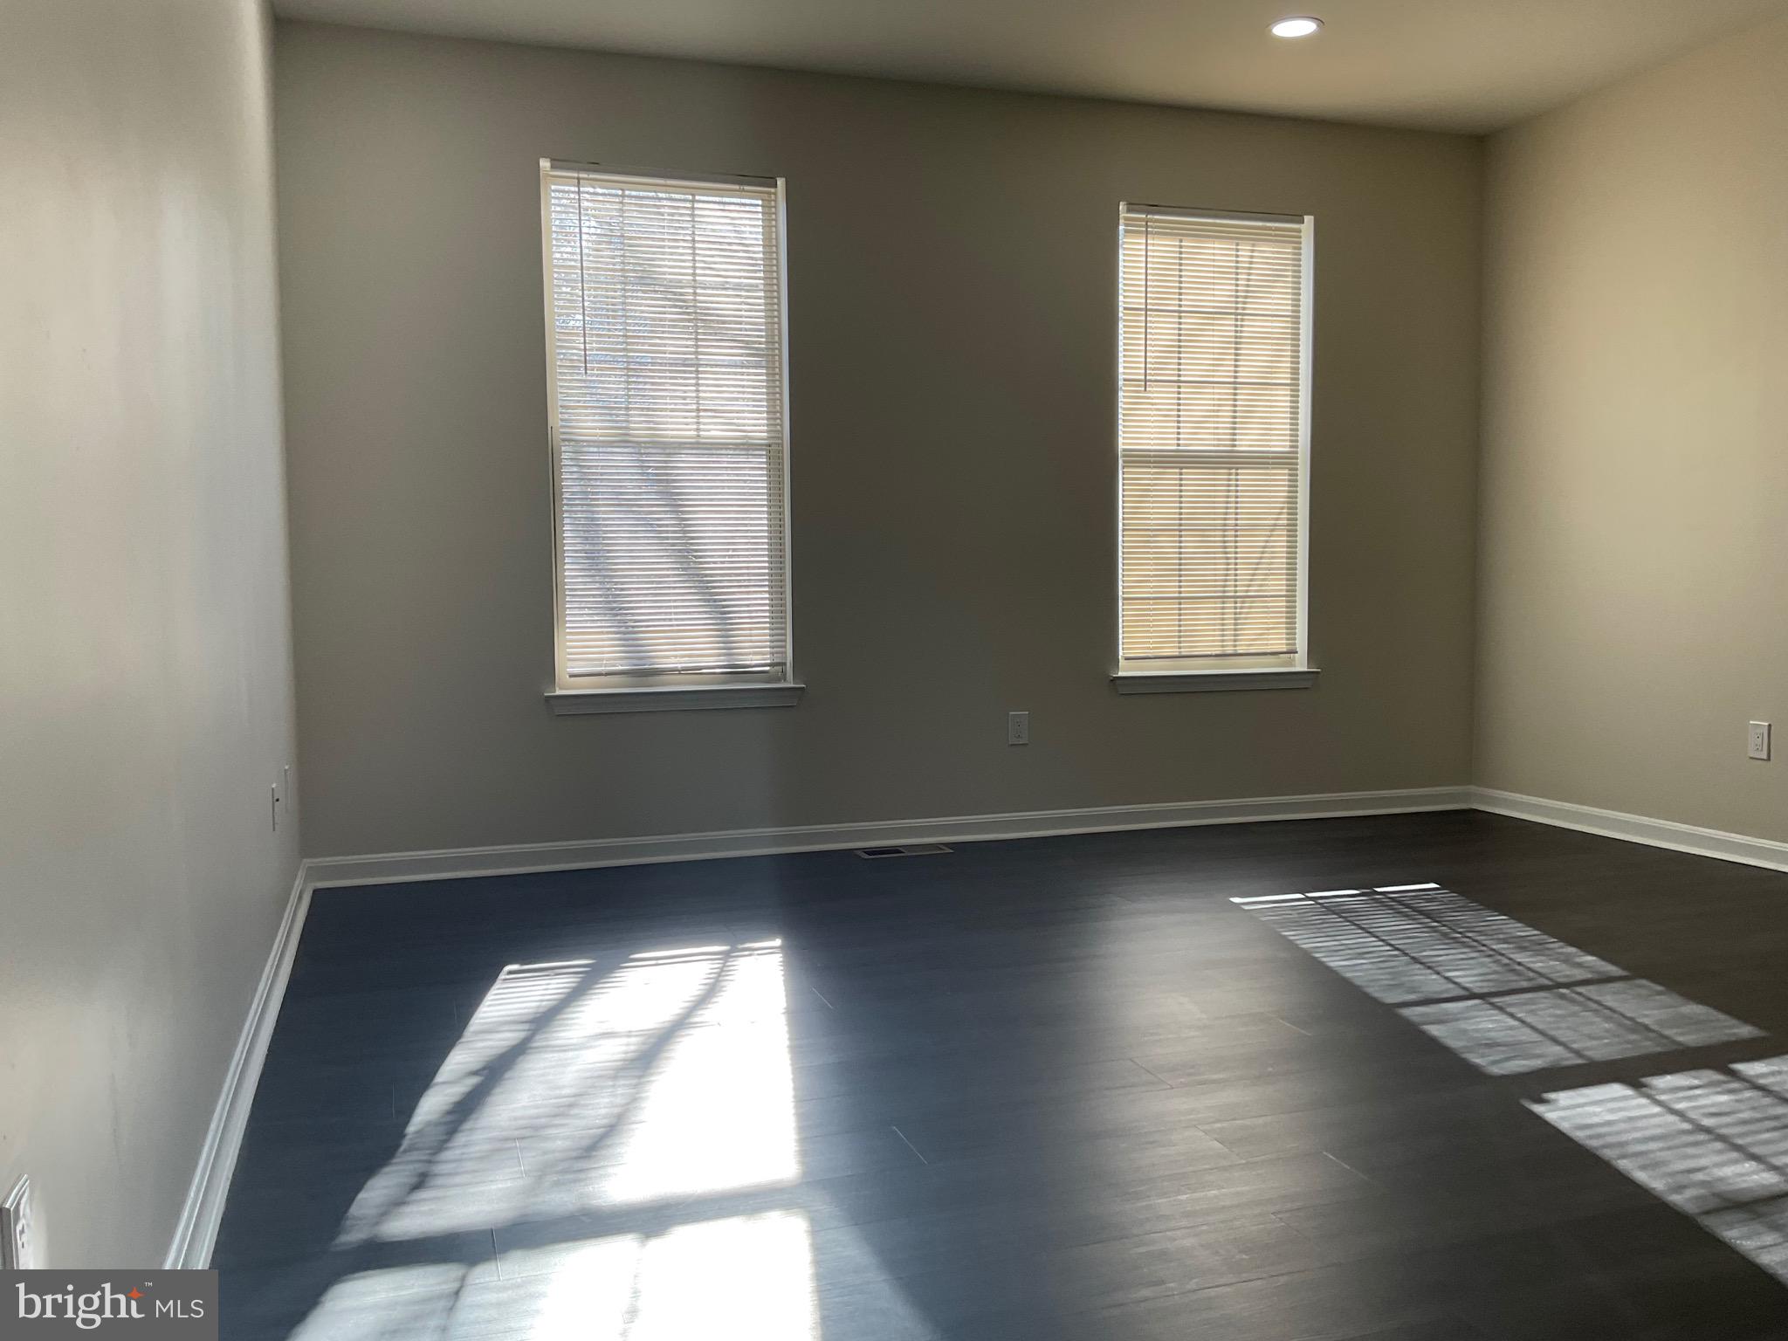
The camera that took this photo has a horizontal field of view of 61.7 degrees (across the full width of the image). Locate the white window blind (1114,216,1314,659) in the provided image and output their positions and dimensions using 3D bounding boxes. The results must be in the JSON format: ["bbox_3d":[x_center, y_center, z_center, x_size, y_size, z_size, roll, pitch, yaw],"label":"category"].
[{"bbox_3d":[1.202,-0.817,5.644,0.898,1.798,0.098,-2,4,-18],"label":"white window blind"}]

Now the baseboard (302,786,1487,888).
[{"bbox_3d":[0.252,0.578,5.381,4.418,0.090,0.018,-2,4,-18],"label":"baseboard"}]

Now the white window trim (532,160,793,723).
[{"bbox_3d":[-0.743,-0.805,4.997,0.803,1.683,0.050,-2,4,-18],"label":"white window trim"}]

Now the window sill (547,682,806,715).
[{"bbox_3d":[-0.733,0.097,5.059,0.876,0.076,0.098,-2,4,-18],"label":"window sill"}]

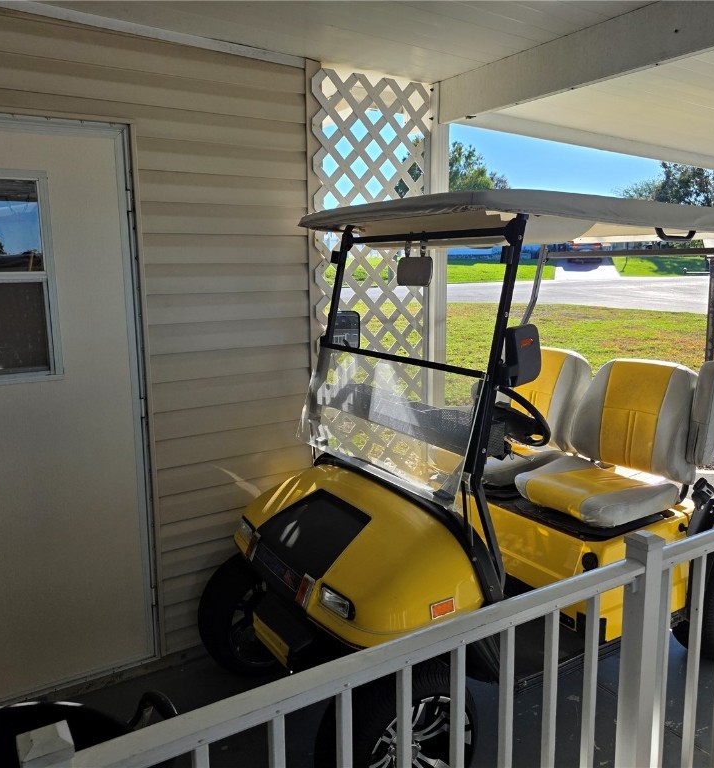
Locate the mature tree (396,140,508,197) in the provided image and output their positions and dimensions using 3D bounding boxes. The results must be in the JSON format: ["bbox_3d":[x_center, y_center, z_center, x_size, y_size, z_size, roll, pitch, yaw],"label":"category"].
[{"bbox_3d":[6.254,-12.609,46.000,7.200,8.000,7.000,-1,9,0],"label":"mature tree"}]

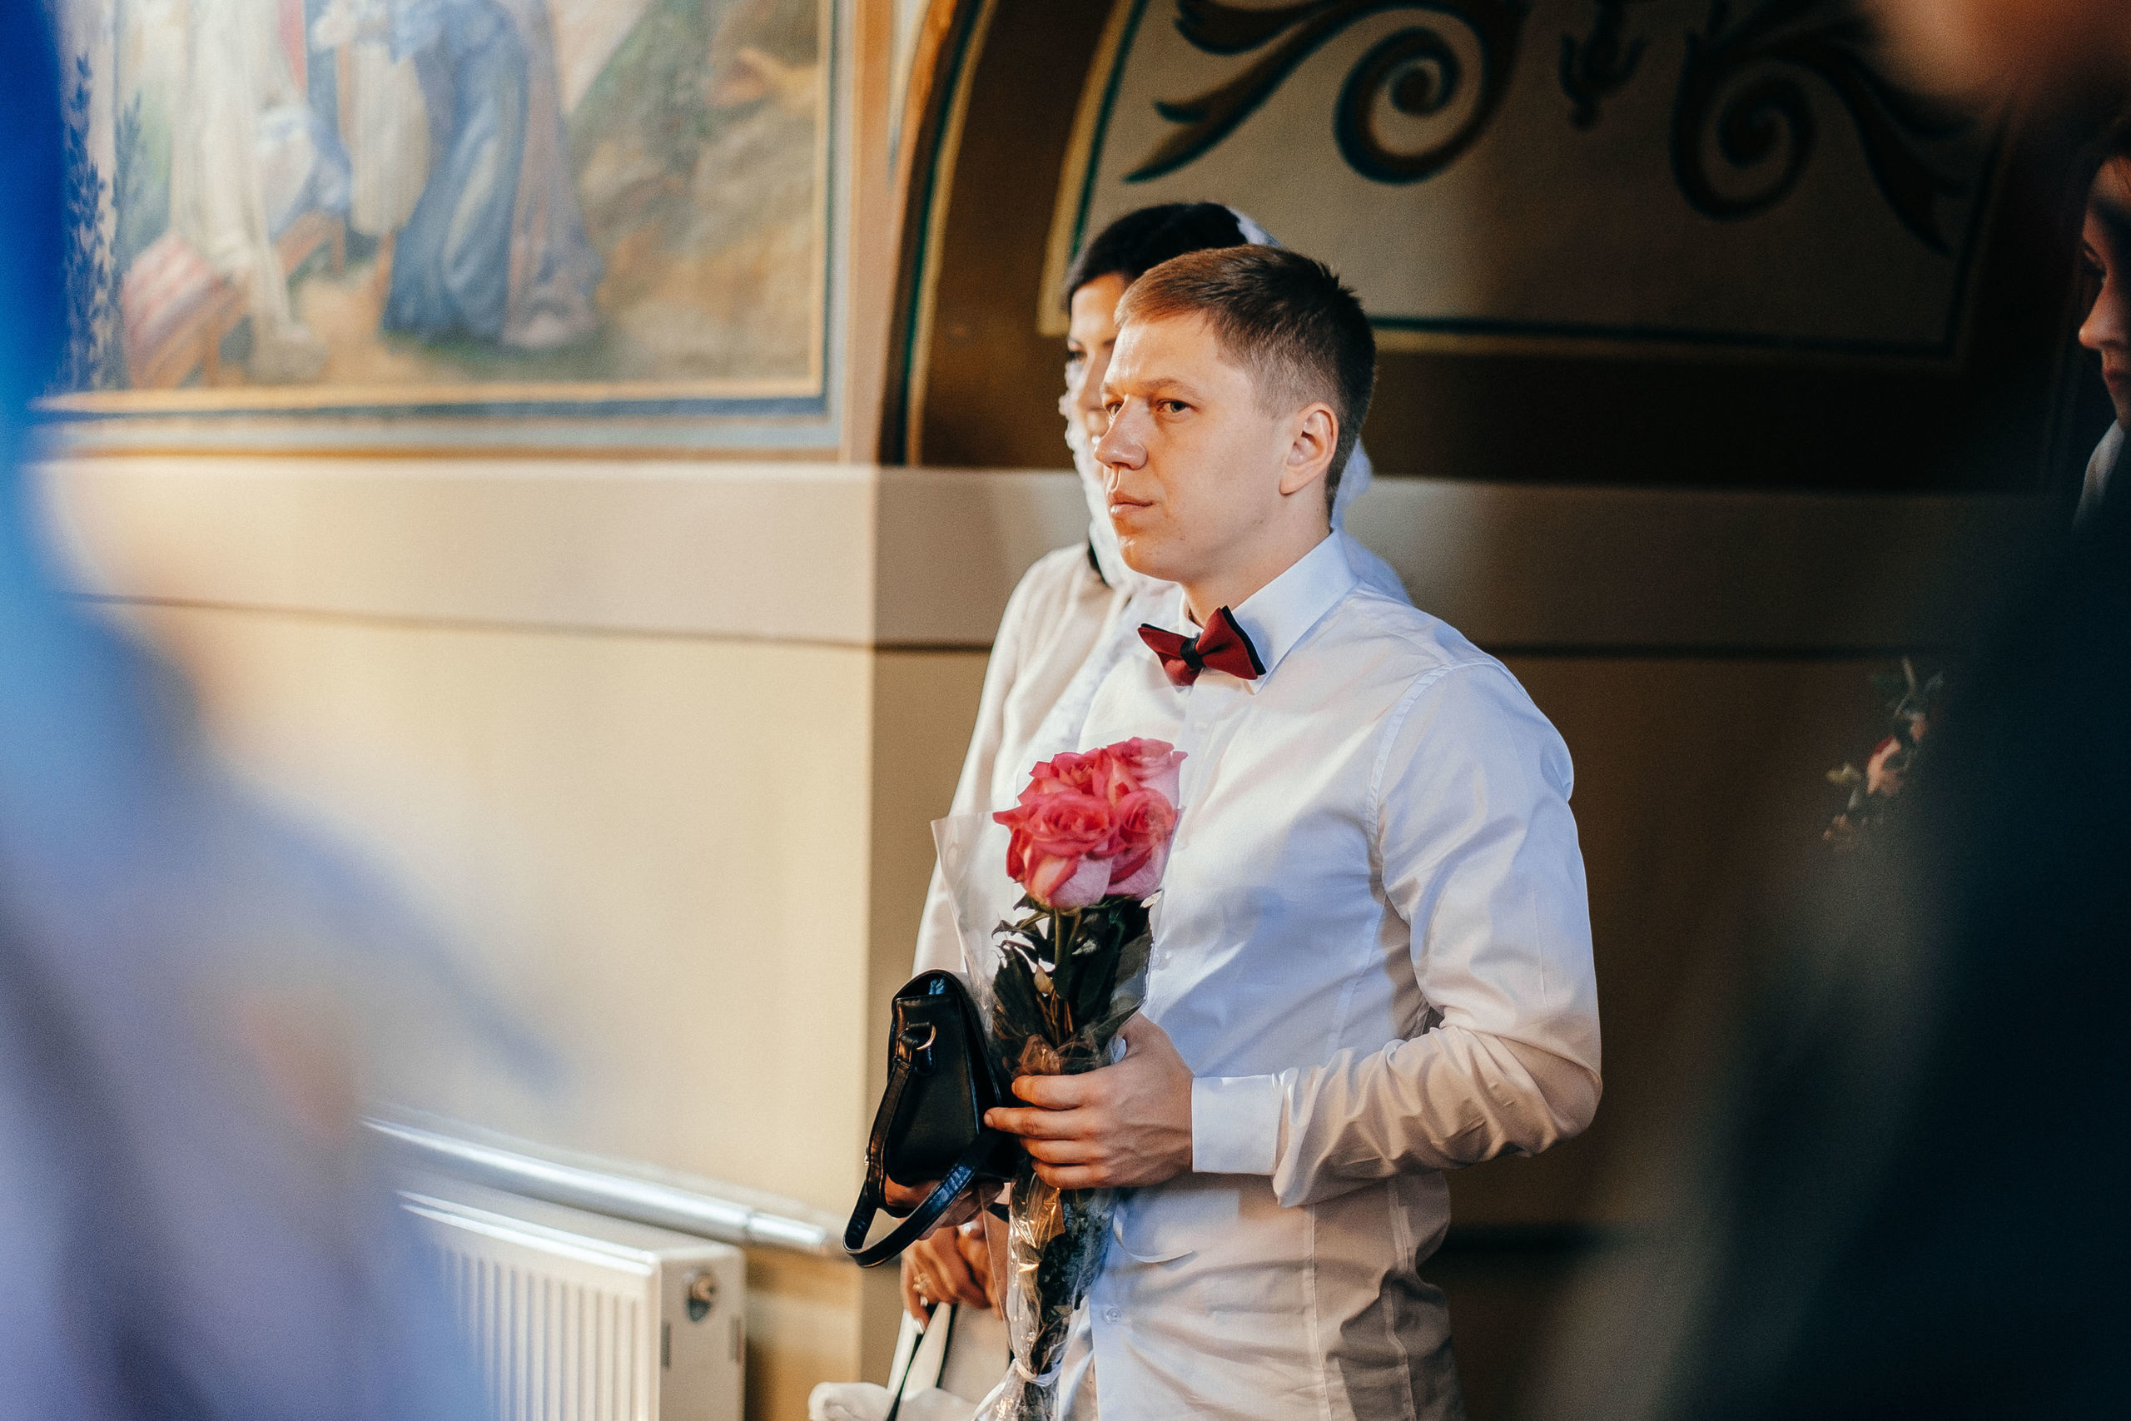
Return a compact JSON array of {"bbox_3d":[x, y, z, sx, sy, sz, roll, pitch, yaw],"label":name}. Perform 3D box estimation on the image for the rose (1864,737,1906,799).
[{"bbox_3d":[0.571,0.039,3.450,0.042,0.046,0.042,3,3,37],"label":"rose"}]

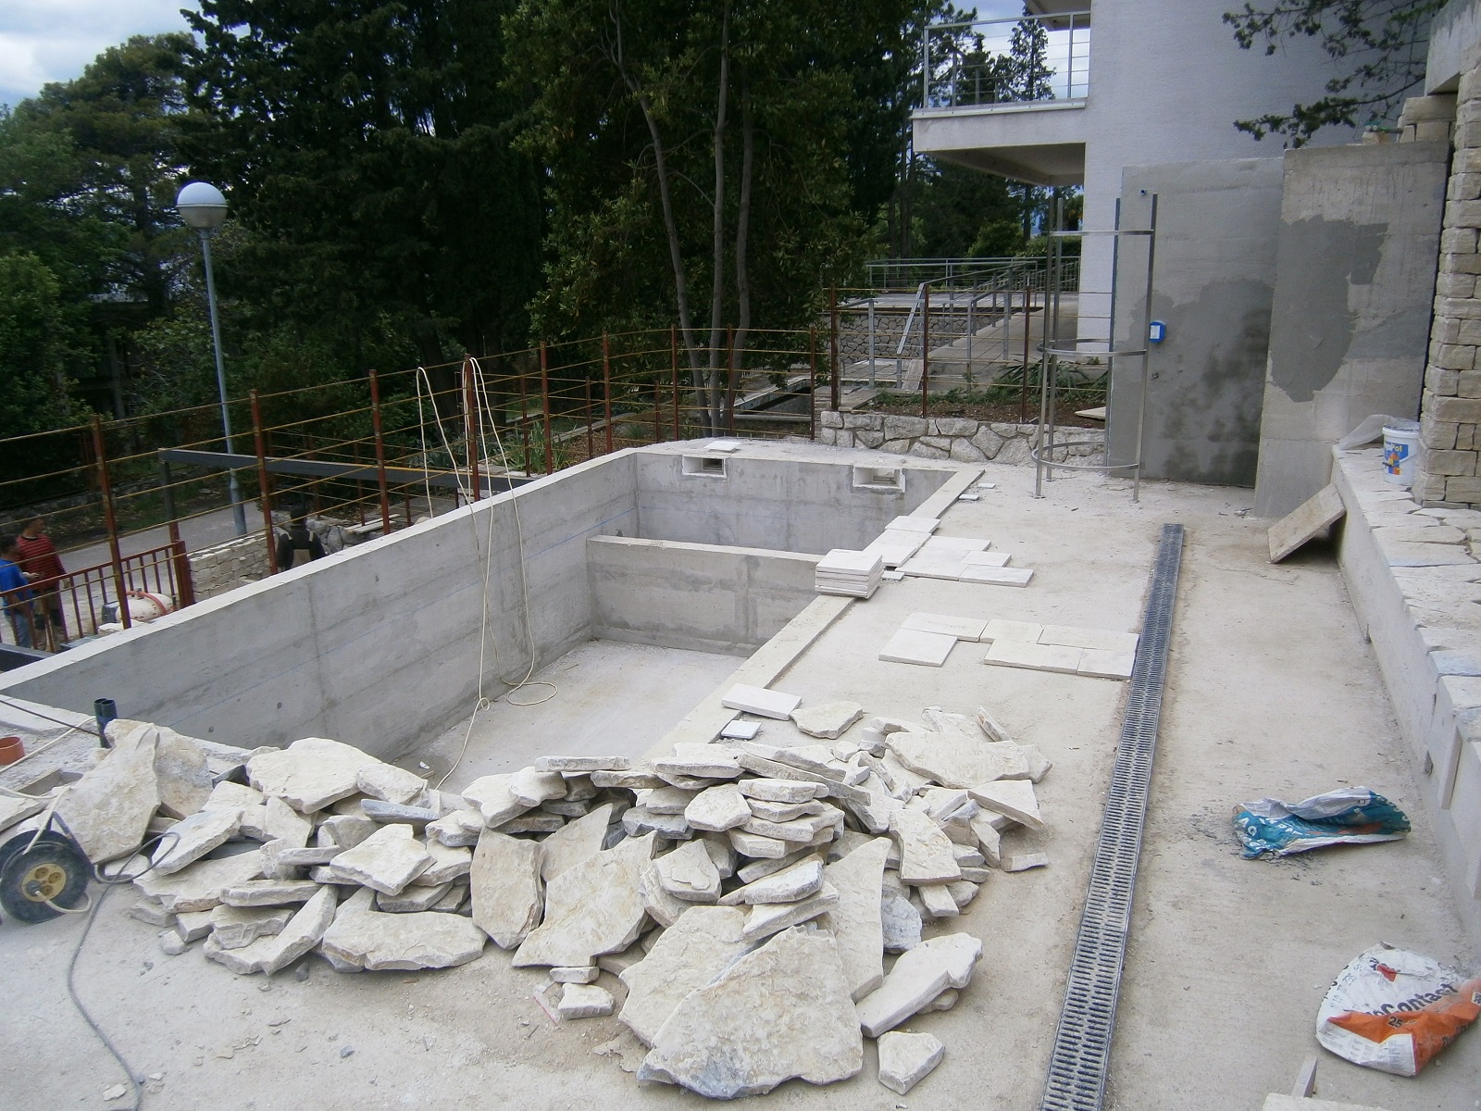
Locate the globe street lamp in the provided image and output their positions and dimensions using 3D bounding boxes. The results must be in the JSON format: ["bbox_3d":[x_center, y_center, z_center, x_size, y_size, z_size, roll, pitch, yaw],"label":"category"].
[{"bbox_3d":[-5.234,-1.862,11.220,0.510,3.600,0.510,5,17,22],"label":"globe street lamp"}]

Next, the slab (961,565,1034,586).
[{"bbox_3d":[1.526,0.125,6.605,0.389,0.027,0.298,6,17,26],"label":"slab"}]

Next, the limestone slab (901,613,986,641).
[{"bbox_3d":[1.059,0.370,5.775,0.408,0.025,0.290,5,17,22],"label":"limestone slab"}]

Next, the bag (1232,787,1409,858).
[{"bbox_3d":[1.913,0.892,3.733,0.550,0.100,0.240,-4,15,-7],"label":"bag"}]

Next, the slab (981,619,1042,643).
[{"bbox_3d":[1.384,0.397,5.664,0.274,0.027,0.283,5,17,22],"label":"slab"}]

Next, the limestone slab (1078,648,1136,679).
[{"bbox_3d":[1.716,0.510,5.219,0.231,0.025,0.305,5,17,22],"label":"limestone slab"}]

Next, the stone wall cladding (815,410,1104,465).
[{"bbox_3d":[2.027,-1.115,10.440,2.800,0.360,0.250,8,18,29],"label":"stone wall cladding"}]

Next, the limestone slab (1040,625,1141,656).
[{"bbox_3d":[1.729,0.423,5.531,0.457,0.025,0.290,5,17,22],"label":"limestone slab"}]

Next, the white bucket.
[{"bbox_3d":[3.793,-0.580,6.359,0.275,0.315,0.275,-1,15,0],"label":"white bucket"}]

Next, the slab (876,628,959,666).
[{"bbox_3d":[0.882,0.454,5.486,0.314,0.025,0.402,5,17,22],"label":"slab"}]

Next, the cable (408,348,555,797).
[{"bbox_3d":[-2.134,-0.026,8.527,0.900,2.750,2.000,5,17,22],"label":"cable"}]

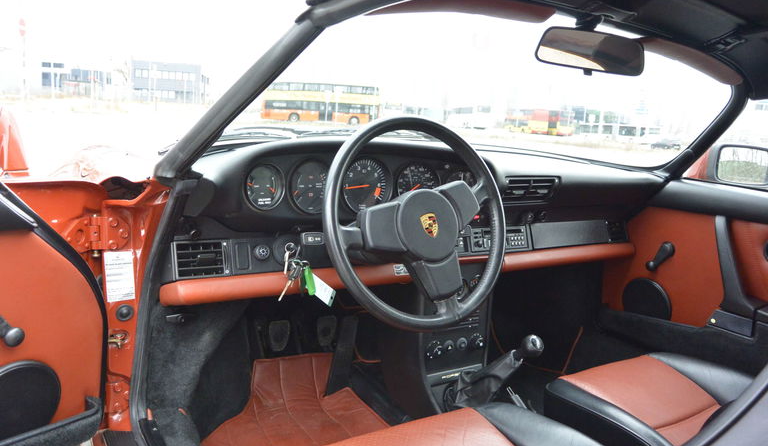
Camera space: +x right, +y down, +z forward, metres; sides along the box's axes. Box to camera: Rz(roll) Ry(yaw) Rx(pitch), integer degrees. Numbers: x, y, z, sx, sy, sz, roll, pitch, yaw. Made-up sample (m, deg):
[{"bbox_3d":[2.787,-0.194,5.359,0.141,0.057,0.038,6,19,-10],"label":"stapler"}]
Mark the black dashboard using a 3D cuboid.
[{"bbox_3d":[0.122,-0.070,1.345,1.300,0.260,0.340,-4,13,-34],"label":"black dashboard"}]

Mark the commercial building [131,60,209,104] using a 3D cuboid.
[{"bbox_3d":[-43.487,-27.635,114.182,14.500,7.800,12.000,-2,12,-28],"label":"commercial building"}]

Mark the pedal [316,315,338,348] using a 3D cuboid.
[{"bbox_3d":[-0.155,0.300,1.583,0.060,0.085,0.030,-4,-9,-34],"label":"pedal"}]

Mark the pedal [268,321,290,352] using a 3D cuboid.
[{"bbox_3d":[-0.272,0.296,1.501,0.060,0.085,0.030,-4,-9,-34],"label":"pedal"}]

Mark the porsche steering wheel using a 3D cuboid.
[{"bbox_3d":[0.058,0.001,1.028,0.385,0.385,0.090,-3,-9,-33],"label":"porsche steering wheel"}]

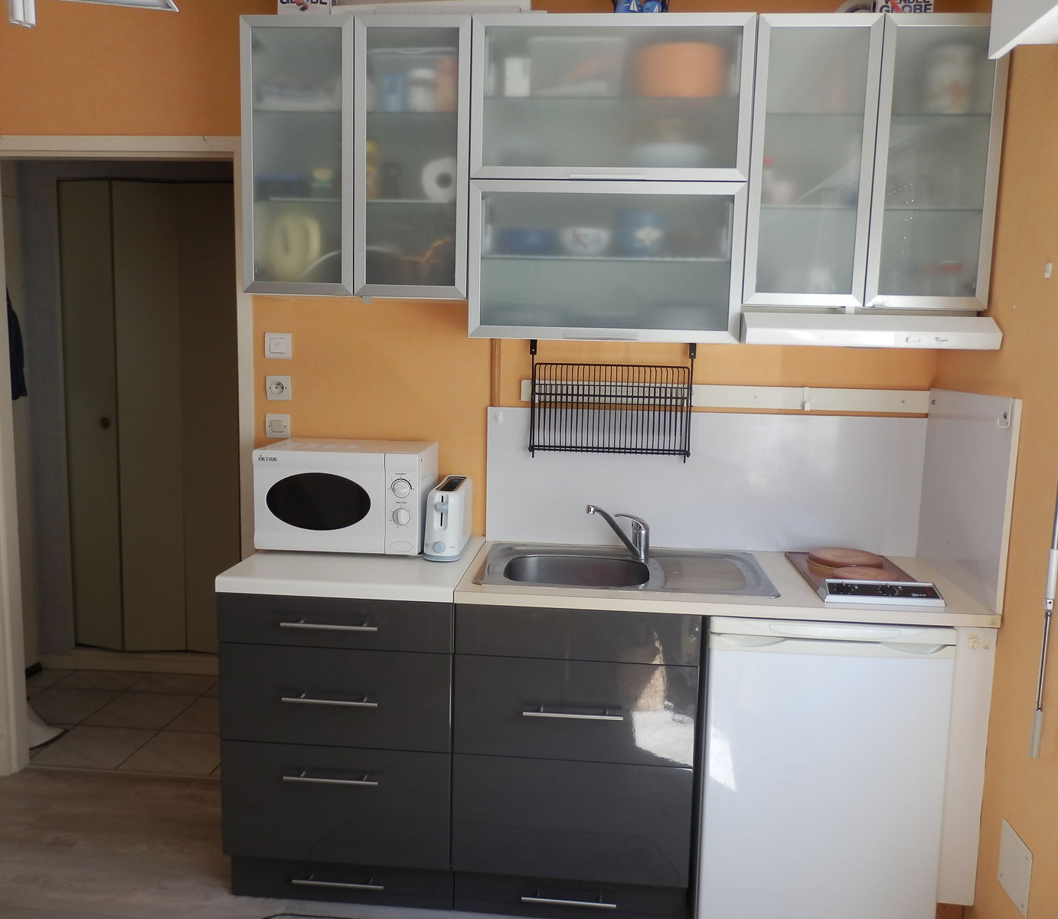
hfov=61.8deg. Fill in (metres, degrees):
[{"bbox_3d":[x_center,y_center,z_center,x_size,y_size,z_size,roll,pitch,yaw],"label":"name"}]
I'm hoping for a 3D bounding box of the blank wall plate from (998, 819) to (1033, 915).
[{"bbox_3d":[1.086,0.904,1.976,0.008,0.148,0.143,2,7,4],"label":"blank wall plate"}]

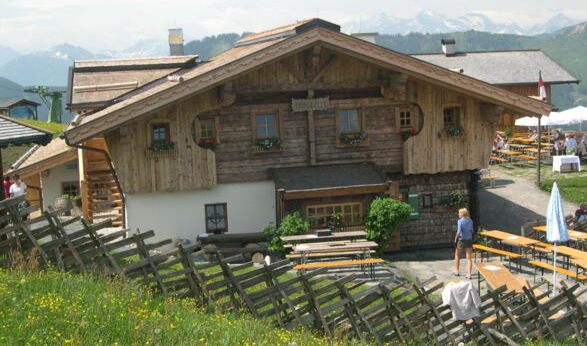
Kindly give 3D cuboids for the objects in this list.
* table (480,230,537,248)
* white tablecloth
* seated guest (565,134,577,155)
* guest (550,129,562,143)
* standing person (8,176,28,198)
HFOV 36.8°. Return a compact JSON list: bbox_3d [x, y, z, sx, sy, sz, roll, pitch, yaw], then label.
[{"bbox_3d":[5.652,2.058,22.938,0.520,0.770,2.200,-4,6,-18],"label":"table"},{"bbox_3d":[13.408,-0.437,43.300,1.120,0.760,0.750,-3,6,-12],"label":"white tablecloth"},{"bbox_3d":[14.925,-1.428,47.500,0.550,1.280,0.700,-3,6,-10],"label":"seated guest"},{"bbox_3d":[15.513,-1.799,52.000,0.680,1.280,0.520,1,7,30],"label":"guest"},{"bbox_3d":[-7.558,0.896,24.320,0.500,1.700,0.320,-3,8,-6],"label":"standing person"}]

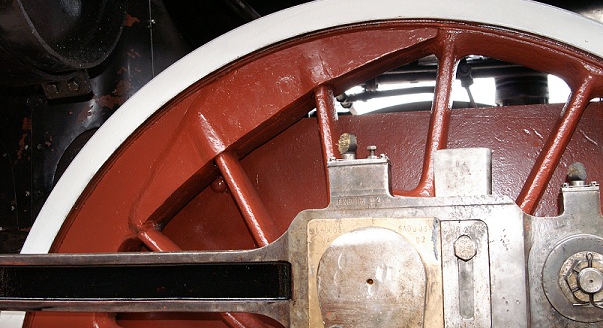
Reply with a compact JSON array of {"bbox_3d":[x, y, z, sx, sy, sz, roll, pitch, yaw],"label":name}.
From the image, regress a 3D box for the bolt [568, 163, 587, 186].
[{"bbox_3d":[0.485,0.017,1.237,0.034,0.041,0.032,-3,-5,27],"label":"bolt"}]

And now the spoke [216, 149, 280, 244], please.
[{"bbox_3d":[-0.116,0.078,1.503,0.038,0.247,0.055,-32,-17,8],"label":"spoke"}]

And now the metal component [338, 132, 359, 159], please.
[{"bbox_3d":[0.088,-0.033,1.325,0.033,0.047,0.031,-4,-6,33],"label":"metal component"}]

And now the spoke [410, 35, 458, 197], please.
[{"bbox_3d":[0.279,-0.102,1.421,0.047,0.337,0.056,8,-12,12],"label":"spoke"}]

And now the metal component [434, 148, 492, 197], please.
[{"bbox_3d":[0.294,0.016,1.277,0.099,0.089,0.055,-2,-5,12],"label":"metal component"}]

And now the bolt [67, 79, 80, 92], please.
[{"bbox_3d":[-0.586,-0.202,1.810,0.031,0.031,0.022,-1,-5,0],"label":"bolt"}]

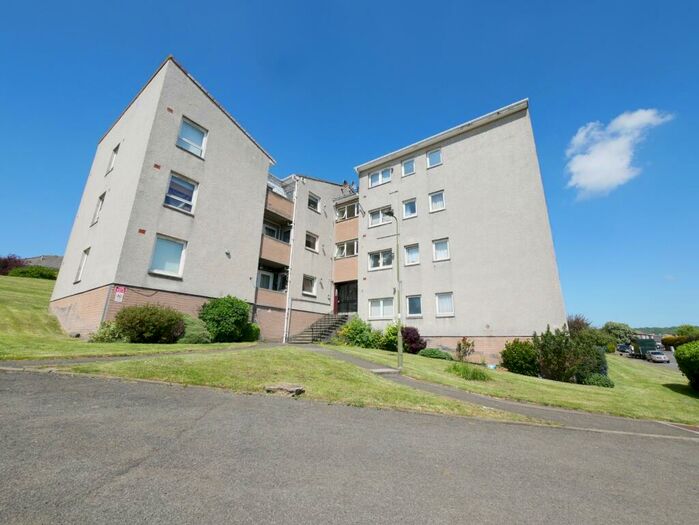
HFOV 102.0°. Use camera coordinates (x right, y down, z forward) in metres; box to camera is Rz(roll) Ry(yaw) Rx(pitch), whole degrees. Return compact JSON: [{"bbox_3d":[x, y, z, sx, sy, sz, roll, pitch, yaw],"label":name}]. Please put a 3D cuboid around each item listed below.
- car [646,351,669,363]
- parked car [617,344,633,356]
[{"bbox_3d":[42.779,13.132,39.215,1.750,1.470,4.300,-12,-20,40],"label":"car"},{"bbox_3d":[48.338,15.451,49.655,1.800,1.650,4.400,-12,-20,40],"label":"parked car"}]

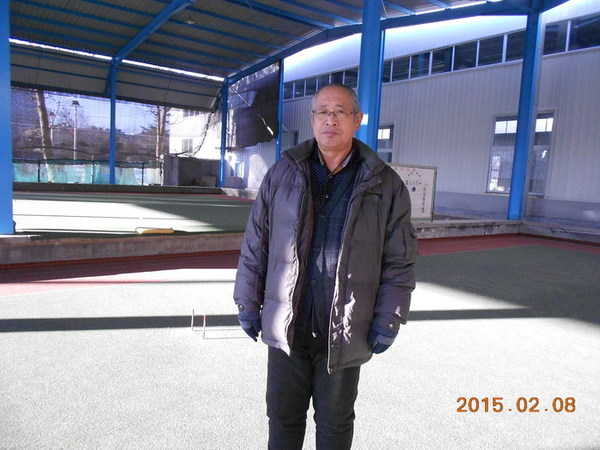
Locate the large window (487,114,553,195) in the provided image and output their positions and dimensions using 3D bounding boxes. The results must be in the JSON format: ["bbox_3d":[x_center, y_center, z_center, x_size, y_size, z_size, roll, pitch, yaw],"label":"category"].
[{"bbox_3d":[8.758,-2.822,18.051,0.120,3.204,2.394,-2,8,-37],"label":"large window"}]

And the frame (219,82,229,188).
[{"bbox_3d":[-4.877,-5.803,28.924,0.250,6.680,0.300,-2,8,-37],"label":"frame"}]

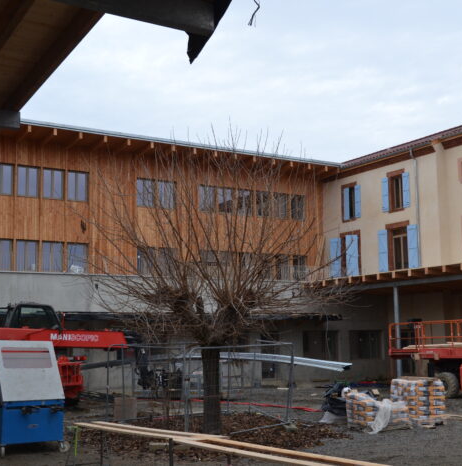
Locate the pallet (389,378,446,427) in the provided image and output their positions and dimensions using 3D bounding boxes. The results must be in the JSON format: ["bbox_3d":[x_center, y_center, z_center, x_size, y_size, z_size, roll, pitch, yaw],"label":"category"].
[{"bbox_3d":[4.590,4.149,18.626,1.030,1.120,0.850,-6,-9,33],"label":"pallet"}]

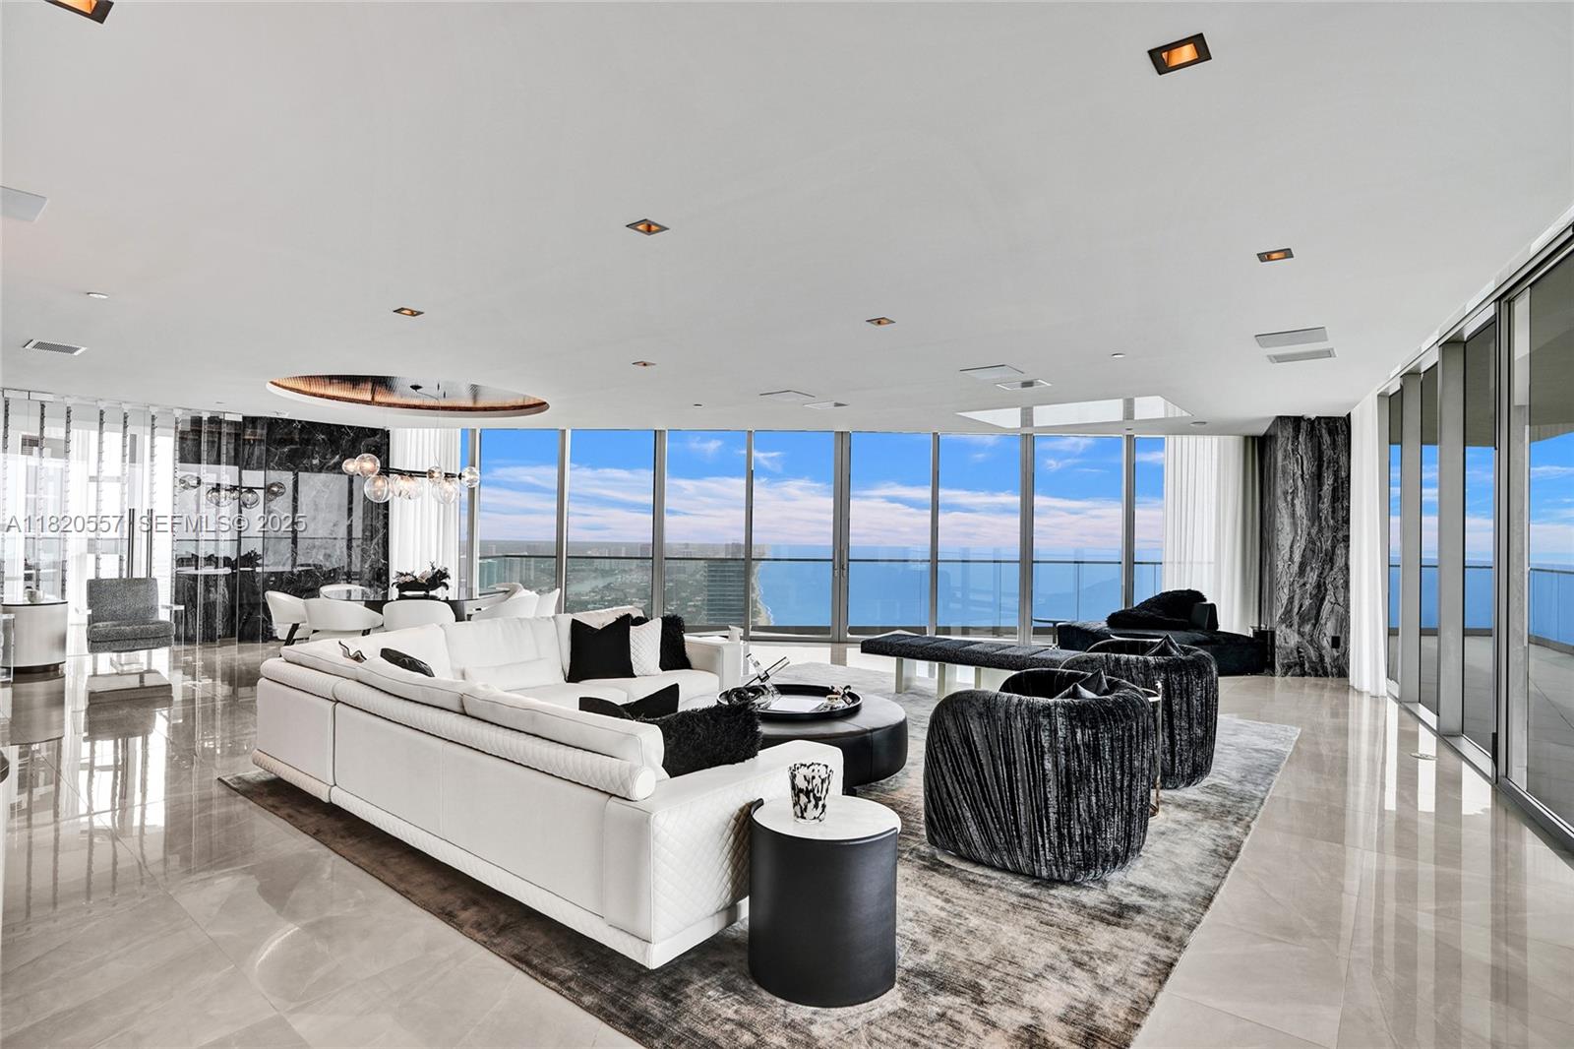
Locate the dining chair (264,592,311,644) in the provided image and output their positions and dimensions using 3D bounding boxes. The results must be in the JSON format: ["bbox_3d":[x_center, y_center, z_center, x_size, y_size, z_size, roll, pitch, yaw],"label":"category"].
[{"bbox_3d":[-4.756,1.058,7.678,0.620,0.780,0.600,0,-1,39],"label":"dining chair"}]

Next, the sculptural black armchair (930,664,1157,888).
[{"bbox_3d":[1.197,1.128,3.734,0.910,0.740,0.870,1,0,38],"label":"sculptural black armchair"}]

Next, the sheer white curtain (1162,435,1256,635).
[{"bbox_3d":[5.561,0.248,10.359,1.231,2.822,0.200,1,-1,2],"label":"sheer white curtain"}]

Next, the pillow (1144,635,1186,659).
[{"bbox_3d":[2.287,0.902,4.807,0.170,0.420,0.430,18,8,29],"label":"pillow"}]

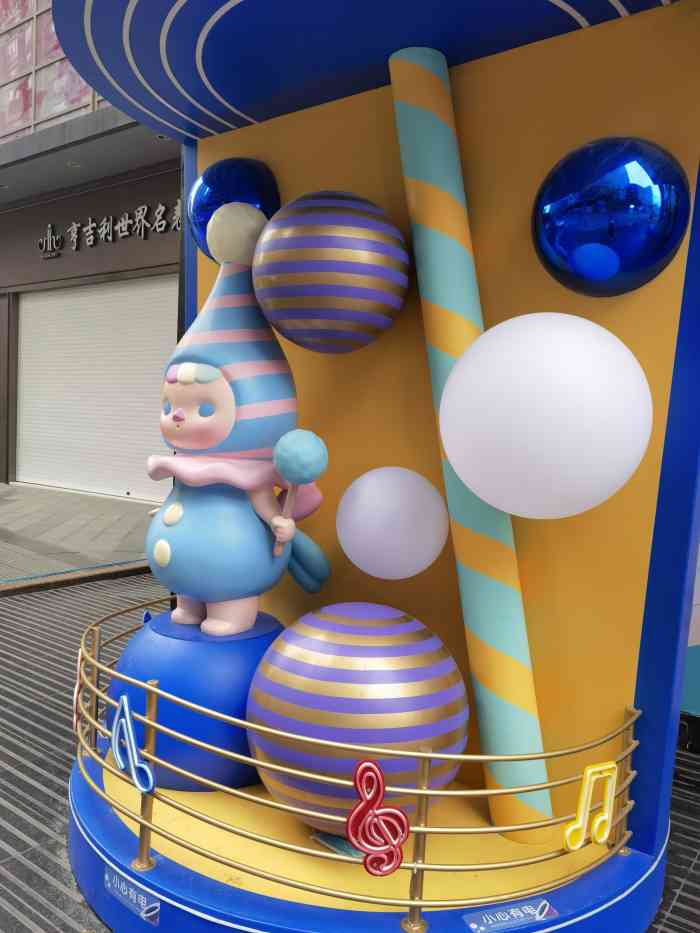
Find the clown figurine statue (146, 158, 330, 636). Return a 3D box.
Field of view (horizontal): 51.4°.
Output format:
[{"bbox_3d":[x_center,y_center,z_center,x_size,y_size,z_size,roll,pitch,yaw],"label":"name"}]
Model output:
[{"bbox_3d":[-0.383,-0.171,2.652,0.820,1.510,0.660,5,4,36],"label":"clown figurine statue"}]

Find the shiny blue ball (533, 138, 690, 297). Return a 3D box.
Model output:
[{"bbox_3d":[0.713,-0.678,2.002,0.410,0.410,0.410,2,3,0],"label":"shiny blue ball"}]

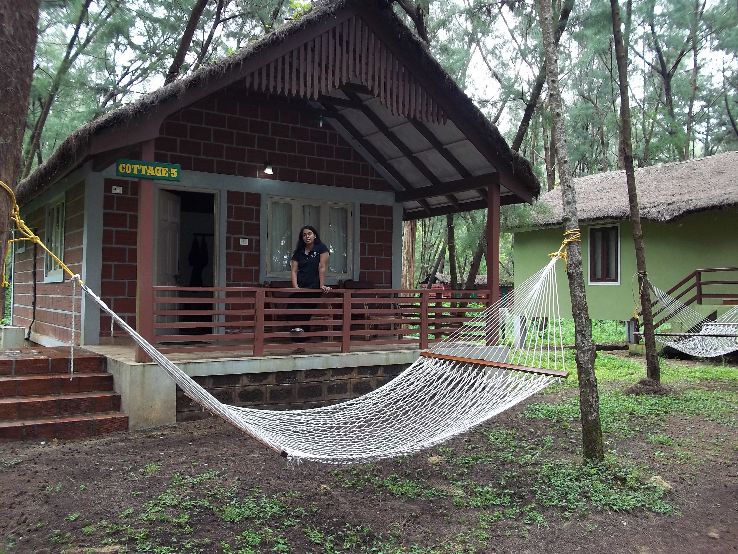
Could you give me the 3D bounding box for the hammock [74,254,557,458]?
[{"bbox_3d":[-0.016,0.405,4.171,3.348,1.138,1.450,1,-2,-33],"label":"hammock"}]

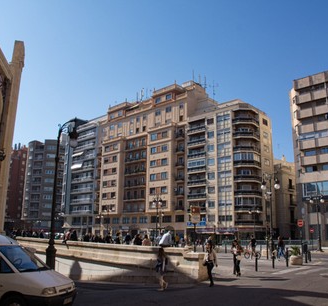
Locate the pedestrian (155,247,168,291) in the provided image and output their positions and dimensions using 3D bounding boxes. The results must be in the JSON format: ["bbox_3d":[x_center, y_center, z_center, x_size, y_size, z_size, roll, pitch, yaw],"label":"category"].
[{"bbox_3d":[-0.068,4.474,13.284,0.520,1.600,0.470,-3,-14,18],"label":"pedestrian"}]

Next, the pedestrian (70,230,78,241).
[{"bbox_3d":[-6.253,6.246,23.934,0.520,1.660,0.360,-5,-14,23],"label":"pedestrian"}]

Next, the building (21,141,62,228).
[{"bbox_3d":[-39.731,12.958,126.789,16.000,34.200,15.000,0,-13,4],"label":"building"}]

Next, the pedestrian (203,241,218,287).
[{"bbox_3d":[1.735,4.137,12.869,0.550,1.630,0.480,-4,-14,22],"label":"pedestrian"}]

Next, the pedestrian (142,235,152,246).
[{"bbox_3d":[-0.982,5.543,19.738,0.520,1.660,0.360,-4,-14,20],"label":"pedestrian"}]

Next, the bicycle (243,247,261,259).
[{"bbox_3d":[6.876,7.773,26.930,1.600,1.030,0.550,5,-14,-18],"label":"bicycle"}]

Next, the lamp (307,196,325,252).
[{"bbox_3d":[17.816,8.052,39.680,1.500,6.470,0.450,-6,-15,27],"label":"lamp"}]

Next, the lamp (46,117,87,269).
[{"bbox_3d":[-5.055,2.178,17.720,1.250,8.330,0.520,9,-15,-31],"label":"lamp"}]

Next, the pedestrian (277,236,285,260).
[{"bbox_3d":[8.302,6.848,24.703,0.550,1.680,0.480,7,-14,-24],"label":"pedestrian"}]

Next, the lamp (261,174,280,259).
[{"bbox_3d":[8.854,5.128,28.280,1.500,6.830,0.450,-6,-15,27],"label":"lamp"}]

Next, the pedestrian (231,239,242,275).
[{"bbox_3d":[3.364,4.918,16.100,0.530,1.630,0.450,-2,-13,15],"label":"pedestrian"}]

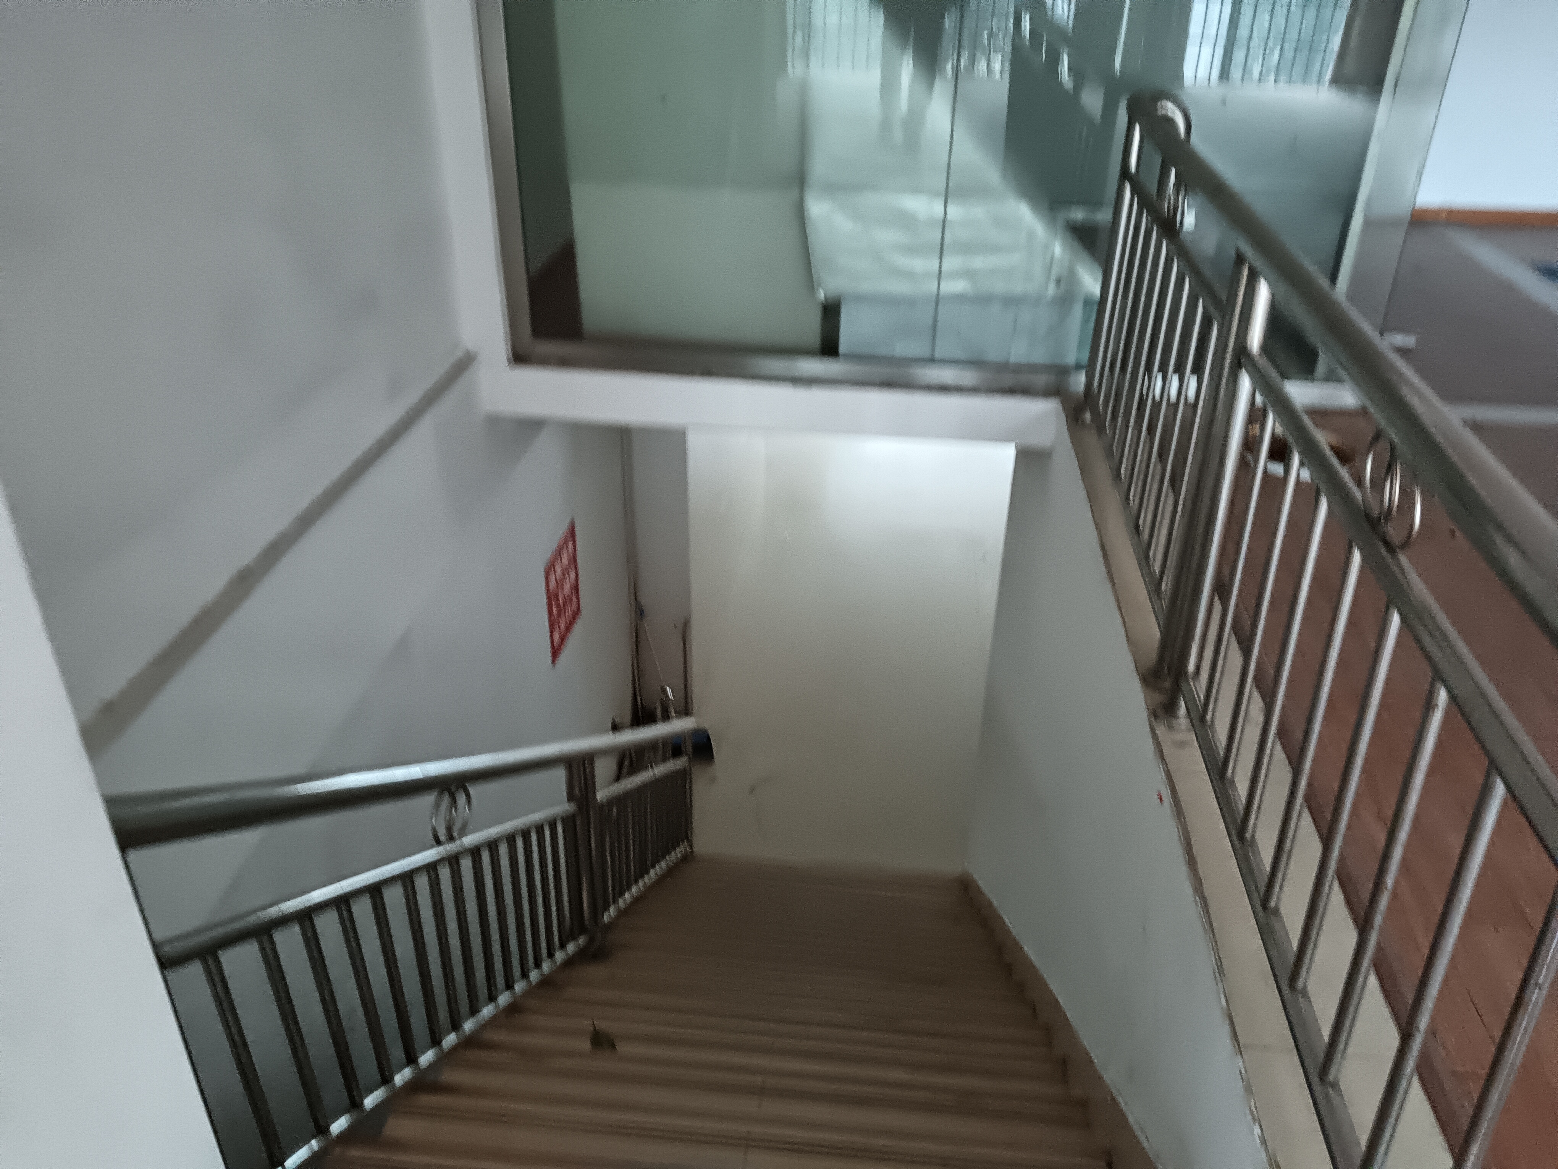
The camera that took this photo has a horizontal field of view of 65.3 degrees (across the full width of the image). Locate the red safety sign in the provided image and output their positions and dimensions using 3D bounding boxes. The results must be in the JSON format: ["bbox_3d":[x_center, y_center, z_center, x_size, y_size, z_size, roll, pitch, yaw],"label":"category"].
[{"bbox_3d":[-0.980,0.034,5.541,0.015,0.490,0.485,3,30,5],"label":"red safety sign"}]

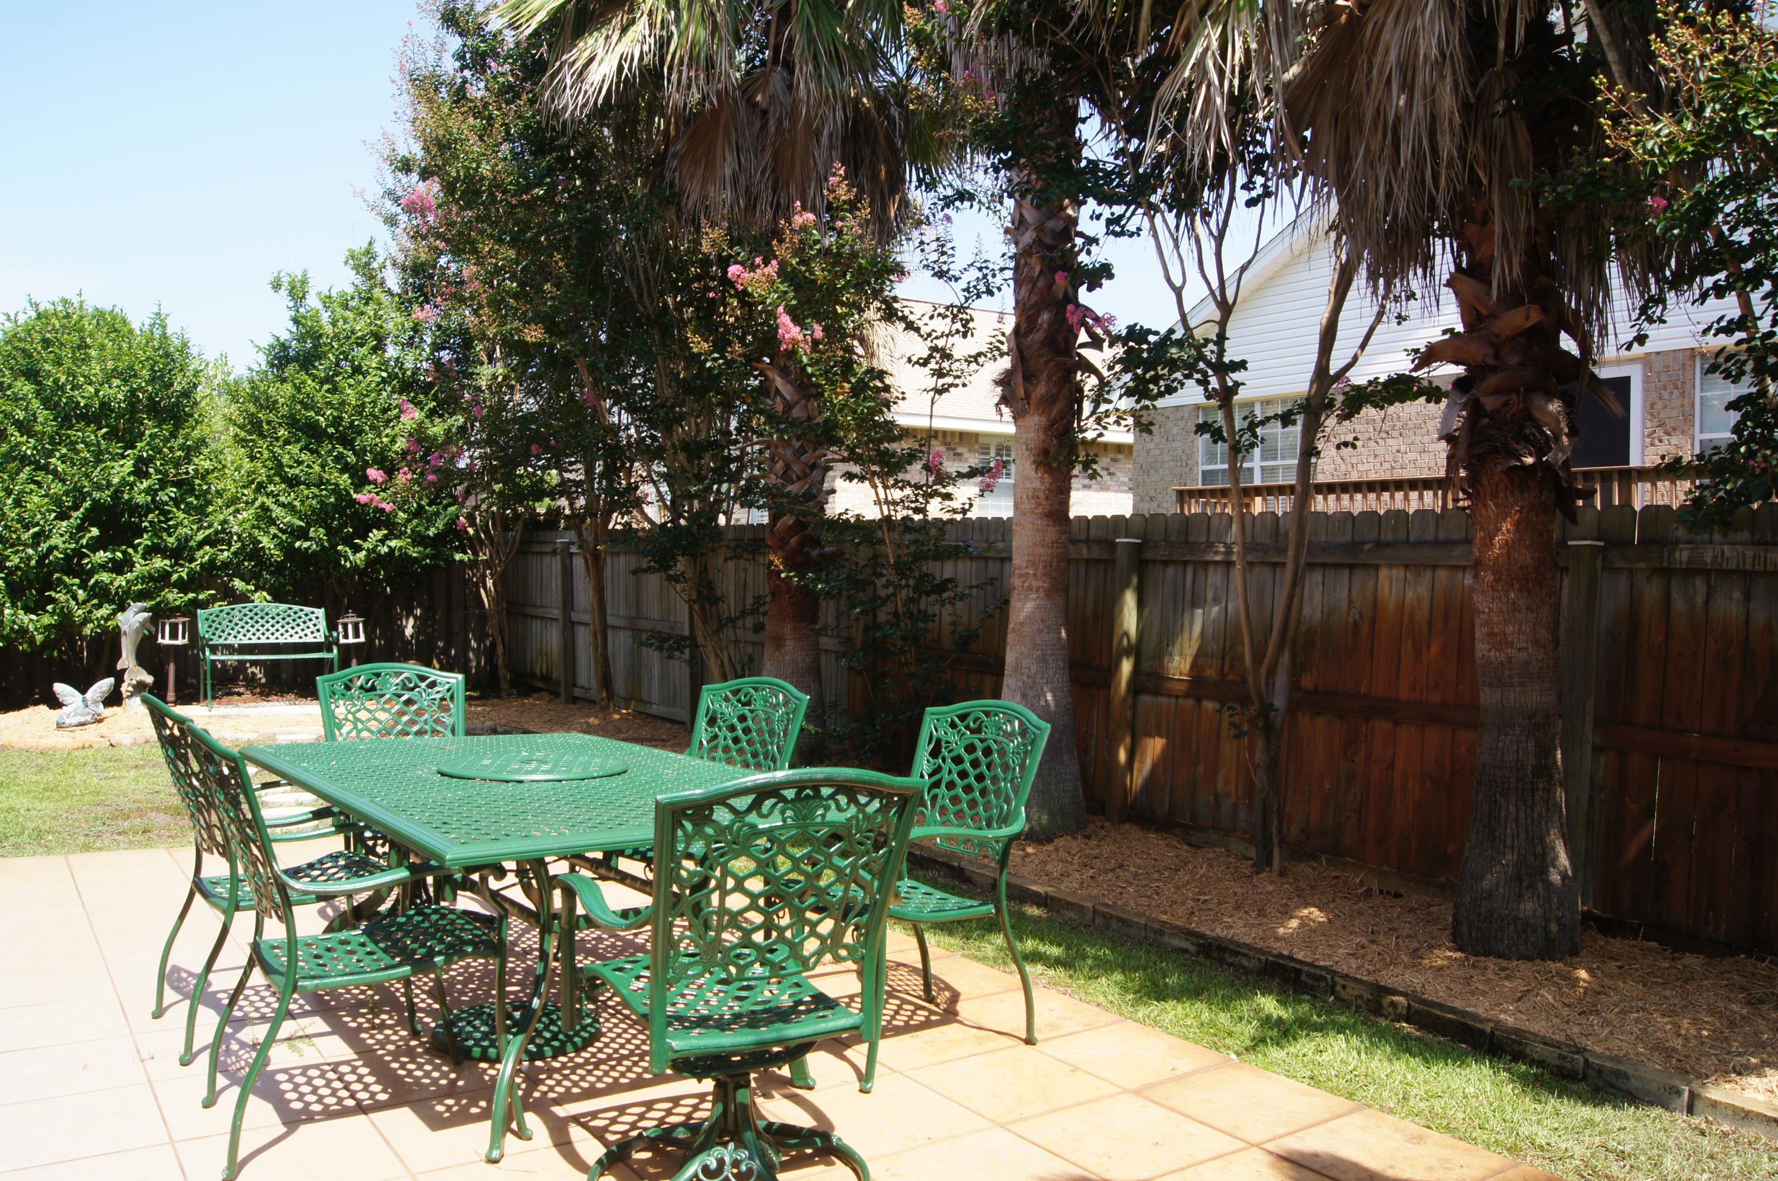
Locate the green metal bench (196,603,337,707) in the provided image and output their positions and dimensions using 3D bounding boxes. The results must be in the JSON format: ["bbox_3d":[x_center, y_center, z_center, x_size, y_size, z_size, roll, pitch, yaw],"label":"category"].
[{"bbox_3d":[-5.551,0.581,11.891,1.080,0.870,0.570,-1,2,-35],"label":"green metal bench"}]

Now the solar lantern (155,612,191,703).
[{"bbox_3d":[-6.311,0.613,11.750,0.250,0.790,0.250,-1,2,-35],"label":"solar lantern"}]

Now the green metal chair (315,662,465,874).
[{"bbox_3d":[-1.736,0.784,4.926,0.620,0.960,0.640,1,1,-40],"label":"green metal chair"}]

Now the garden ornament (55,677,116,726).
[{"bbox_3d":[-6.371,0.891,10.550,0.420,0.350,0.310,-1,2,-31],"label":"garden ornament"}]

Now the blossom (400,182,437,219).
[{"bbox_3d":[-4.696,-3.898,13.300,0.310,0.330,0.300,0,2,-19],"label":"blossom"}]

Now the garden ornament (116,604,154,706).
[{"bbox_3d":[-6.507,0.576,11.500,0.280,0.910,0.230,0,2,-18],"label":"garden ornament"}]

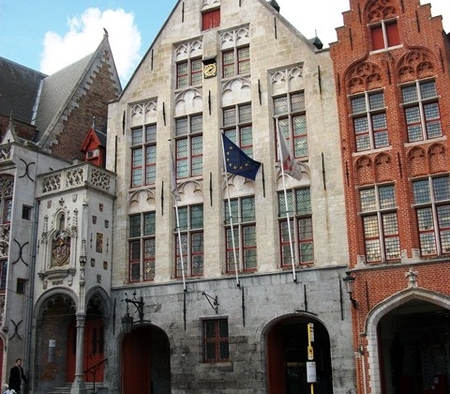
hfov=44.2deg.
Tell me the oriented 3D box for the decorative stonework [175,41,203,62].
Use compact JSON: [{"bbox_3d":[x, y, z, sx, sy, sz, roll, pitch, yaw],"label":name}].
[{"bbox_3d":[-1.558,-6.309,23.880,1.333,0.828,0.222,-9,-17,25],"label":"decorative stonework"}]

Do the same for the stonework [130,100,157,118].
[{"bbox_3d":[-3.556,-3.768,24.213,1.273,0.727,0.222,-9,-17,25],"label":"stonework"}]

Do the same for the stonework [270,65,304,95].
[{"bbox_3d":[2.384,-4.514,21.392,1.363,1.010,0.222,-9,-17,25],"label":"stonework"}]

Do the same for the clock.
[{"bbox_3d":[-0.603,-5.203,22.922,0.596,0.576,0.121,-9,-17,25],"label":"clock"}]

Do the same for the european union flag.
[{"bbox_3d":[0.630,-1.484,20.305,1.515,2.000,0.505,-9,-17,25],"label":"european union flag"}]

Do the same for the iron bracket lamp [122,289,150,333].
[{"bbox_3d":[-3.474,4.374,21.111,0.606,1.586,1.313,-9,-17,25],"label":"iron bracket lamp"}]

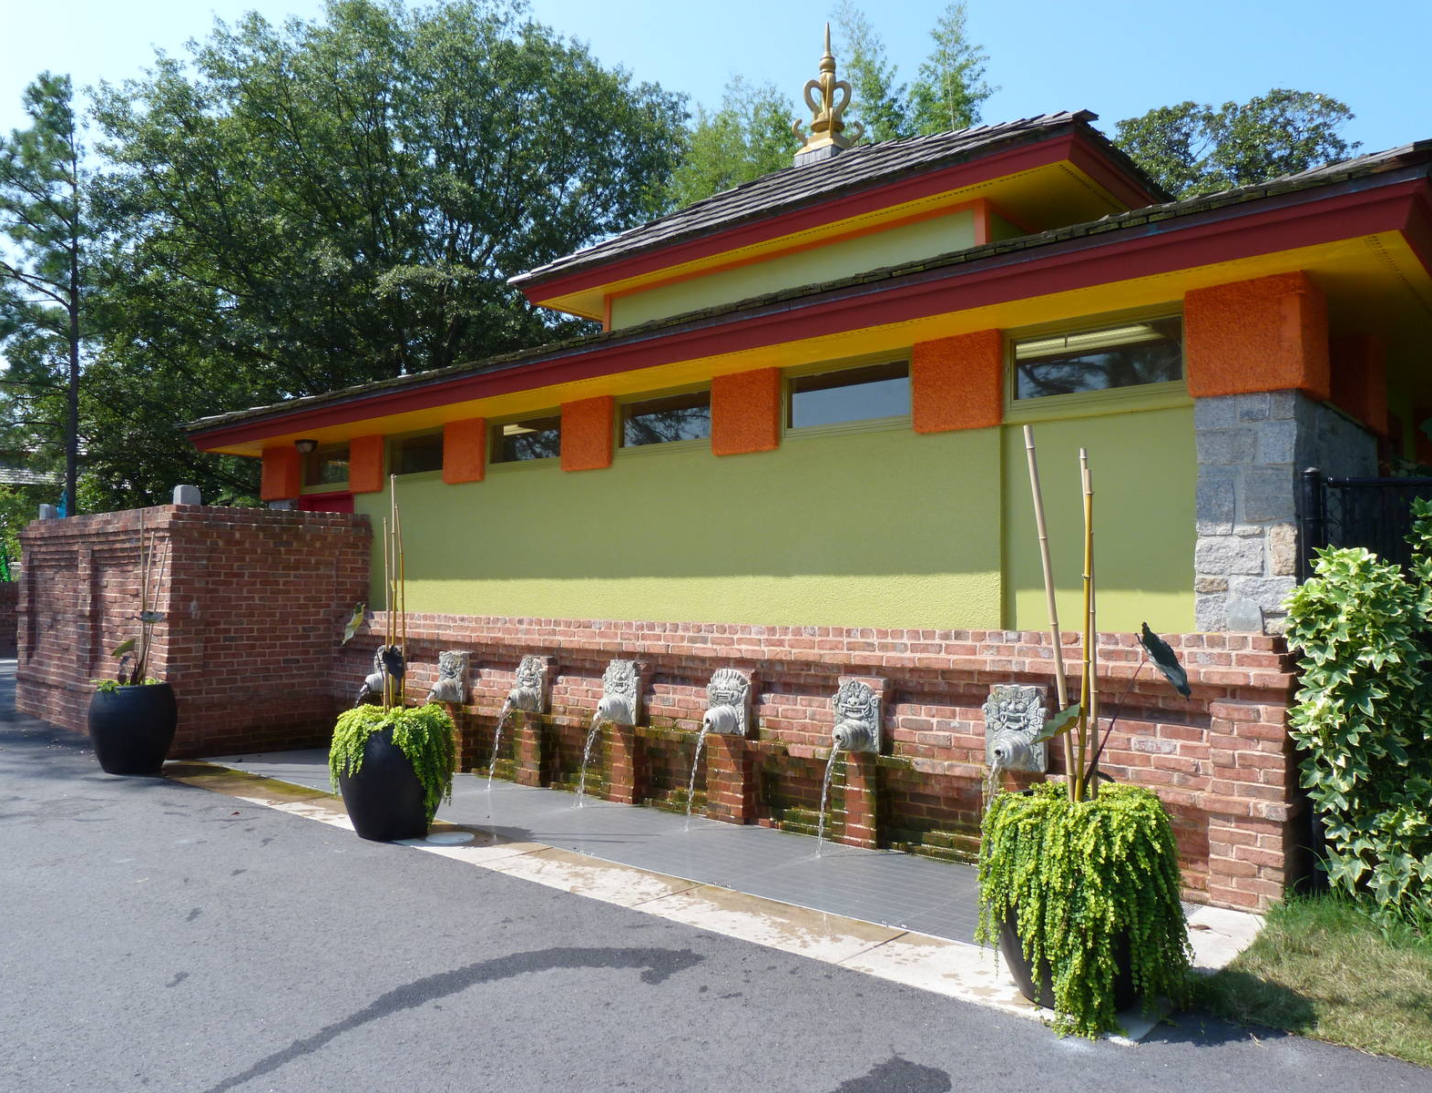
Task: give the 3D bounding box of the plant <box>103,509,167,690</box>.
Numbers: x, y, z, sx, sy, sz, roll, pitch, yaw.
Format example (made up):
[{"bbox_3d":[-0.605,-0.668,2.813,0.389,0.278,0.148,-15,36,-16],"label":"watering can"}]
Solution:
[{"bbox_3d":[-4.462,0.415,8.080,0.400,1.340,0.380,-2,-4,40],"label":"plant"}]

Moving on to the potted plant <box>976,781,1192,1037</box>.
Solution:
[{"bbox_3d":[1.283,1.200,3.665,0.740,0.700,0.720,-1,-2,19],"label":"potted plant"}]

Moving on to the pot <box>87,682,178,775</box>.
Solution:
[{"bbox_3d":[-4.430,1.382,8.030,0.600,0.650,0.600,-2,-4,40],"label":"pot"}]

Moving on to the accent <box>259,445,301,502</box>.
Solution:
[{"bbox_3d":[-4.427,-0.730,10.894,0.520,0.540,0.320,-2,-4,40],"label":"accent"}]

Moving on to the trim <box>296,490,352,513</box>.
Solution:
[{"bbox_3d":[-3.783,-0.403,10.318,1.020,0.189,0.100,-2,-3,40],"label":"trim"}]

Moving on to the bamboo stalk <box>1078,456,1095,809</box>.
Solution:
[{"bbox_3d":[1.282,0.272,3.645,0.030,1.220,0.030,-1,-2,40],"label":"bamboo stalk"}]

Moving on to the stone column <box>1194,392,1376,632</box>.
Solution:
[{"bbox_3d":[2.965,-0.119,5.521,0.449,1.120,1.450,-2,-4,40],"label":"stone column"}]

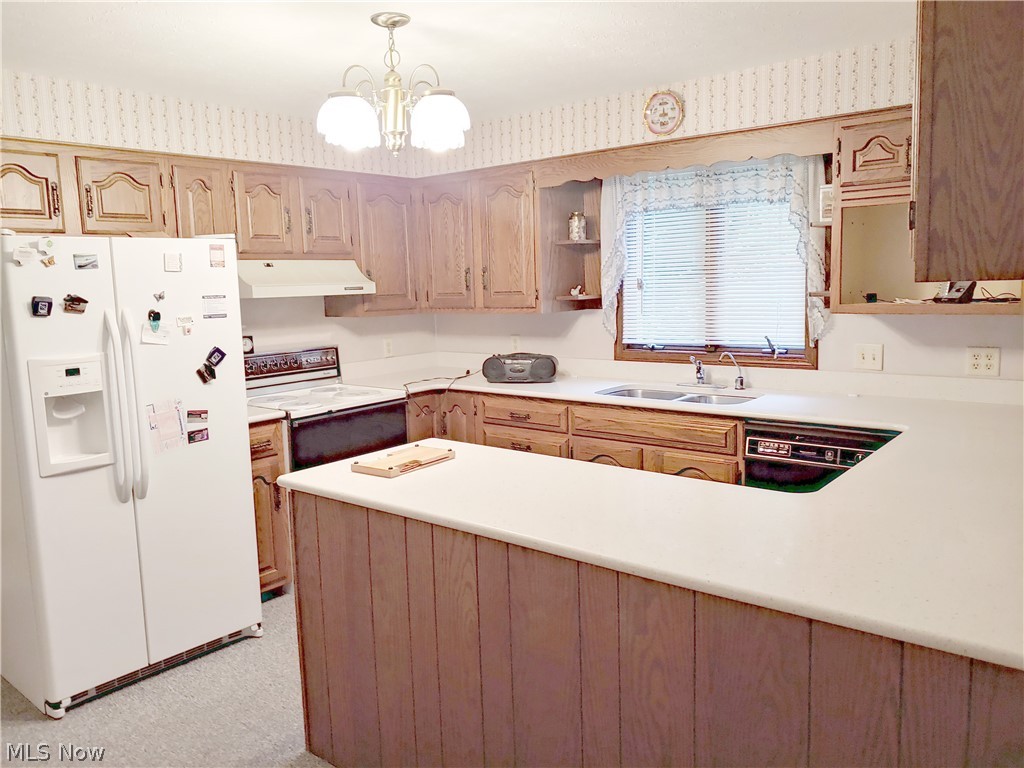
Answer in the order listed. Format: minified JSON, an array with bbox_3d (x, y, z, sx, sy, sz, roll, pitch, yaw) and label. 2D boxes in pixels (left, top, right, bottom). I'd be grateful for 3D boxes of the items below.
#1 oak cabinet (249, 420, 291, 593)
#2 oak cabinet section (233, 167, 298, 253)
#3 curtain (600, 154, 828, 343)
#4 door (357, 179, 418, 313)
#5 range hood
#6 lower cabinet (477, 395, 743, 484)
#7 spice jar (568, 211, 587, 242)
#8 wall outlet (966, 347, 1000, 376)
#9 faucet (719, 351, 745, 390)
[{"bbox_3d":[-1.417,0.589,3.623,0.620,0.845,0.310,5,11,38],"label":"oak cabinet"},{"bbox_3d":[-1.253,-0.865,3.759,0.025,0.400,0.325,4,10,38],"label":"oak cabinet section"},{"bbox_3d":[0.990,-0.665,3.791,1.200,0.910,0.100,4,10,38],"label":"curtain"},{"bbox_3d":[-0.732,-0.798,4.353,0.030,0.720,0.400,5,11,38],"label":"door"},{"bbox_3d":[-1.169,-0.559,3.926,0.480,0.185,0.765,5,11,38],"label":"range hood"},{"bbox_3d":[0.597,0.498,4.011,1.555,0.888,0.614,4,10,38],"label":"lower cabinet"},{"bbox_3d":[0.363,-0.877,4.119,0.097,0.160,0.097,-2,8,0],"label":"spice jar"},{"bbox_3d":[2.016,-0.094,3.163,0.117,0.117,0.010,4,10,38],"label":"wall outlet"},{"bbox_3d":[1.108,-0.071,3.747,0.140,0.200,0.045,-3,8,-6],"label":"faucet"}]

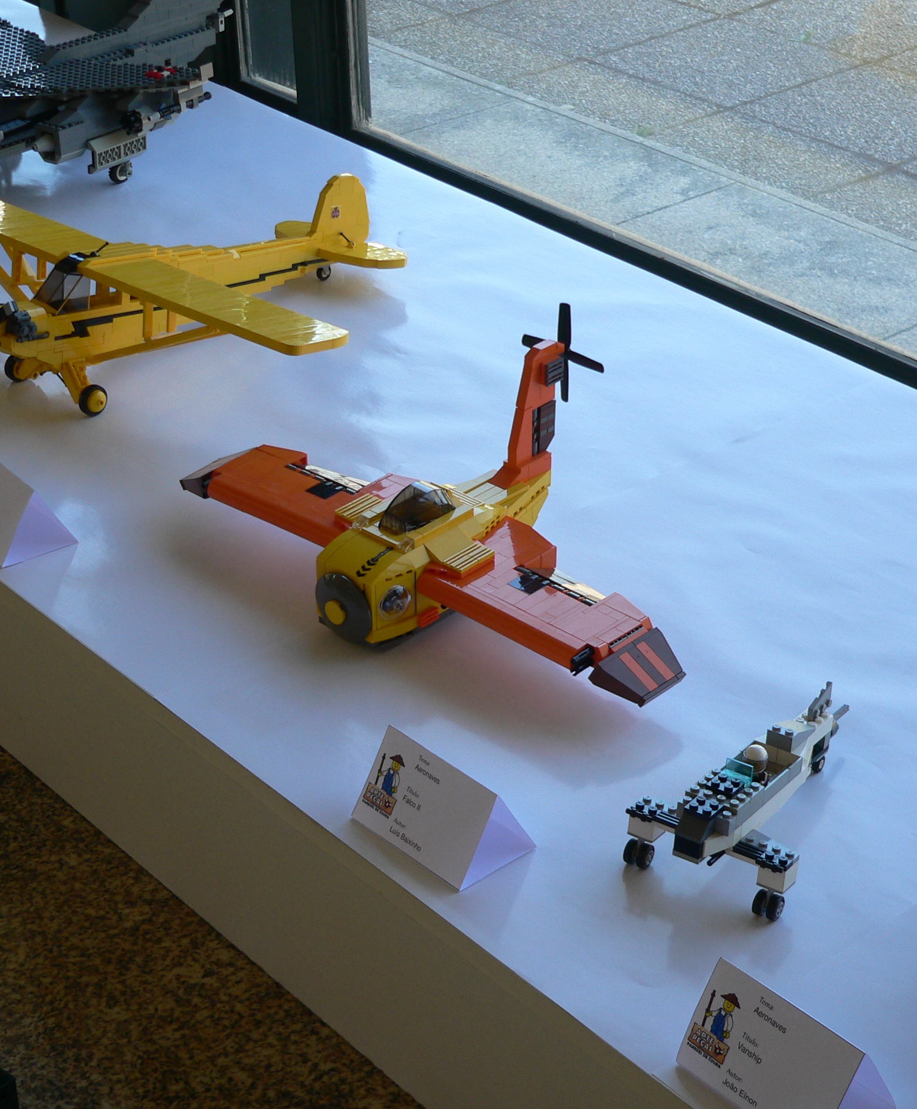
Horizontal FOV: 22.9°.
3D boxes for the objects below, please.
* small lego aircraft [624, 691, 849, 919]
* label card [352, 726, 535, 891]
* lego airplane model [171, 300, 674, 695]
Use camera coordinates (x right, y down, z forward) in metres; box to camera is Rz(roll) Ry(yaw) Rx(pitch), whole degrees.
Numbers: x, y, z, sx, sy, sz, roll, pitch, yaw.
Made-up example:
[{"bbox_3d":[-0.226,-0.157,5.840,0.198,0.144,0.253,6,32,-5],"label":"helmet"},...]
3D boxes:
[{"bbox_3d":[0.175,0.121,1.270,0.098,0.069,0.193,19,36,30],"label":"small lego aircraft"},{"bbox_3d":[-0.009,0.135,1.269,0.058,0.051,0.091,-25,38,-35],"label":"label card"},{"bbox_3d":[-0.003,-0.051,1.469,0.412,0.169,0.225,25,39,36],"label":"lego airplane model"}]

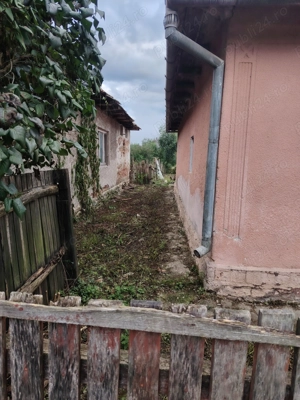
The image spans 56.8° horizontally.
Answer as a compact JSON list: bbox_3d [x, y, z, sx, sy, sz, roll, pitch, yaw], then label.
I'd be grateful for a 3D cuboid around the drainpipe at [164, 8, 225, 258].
[{"bbox_3d":[0.421,-0.627,2.910,0.610,2.547,0.155,2,9,3],"label":"drainpipe"}]

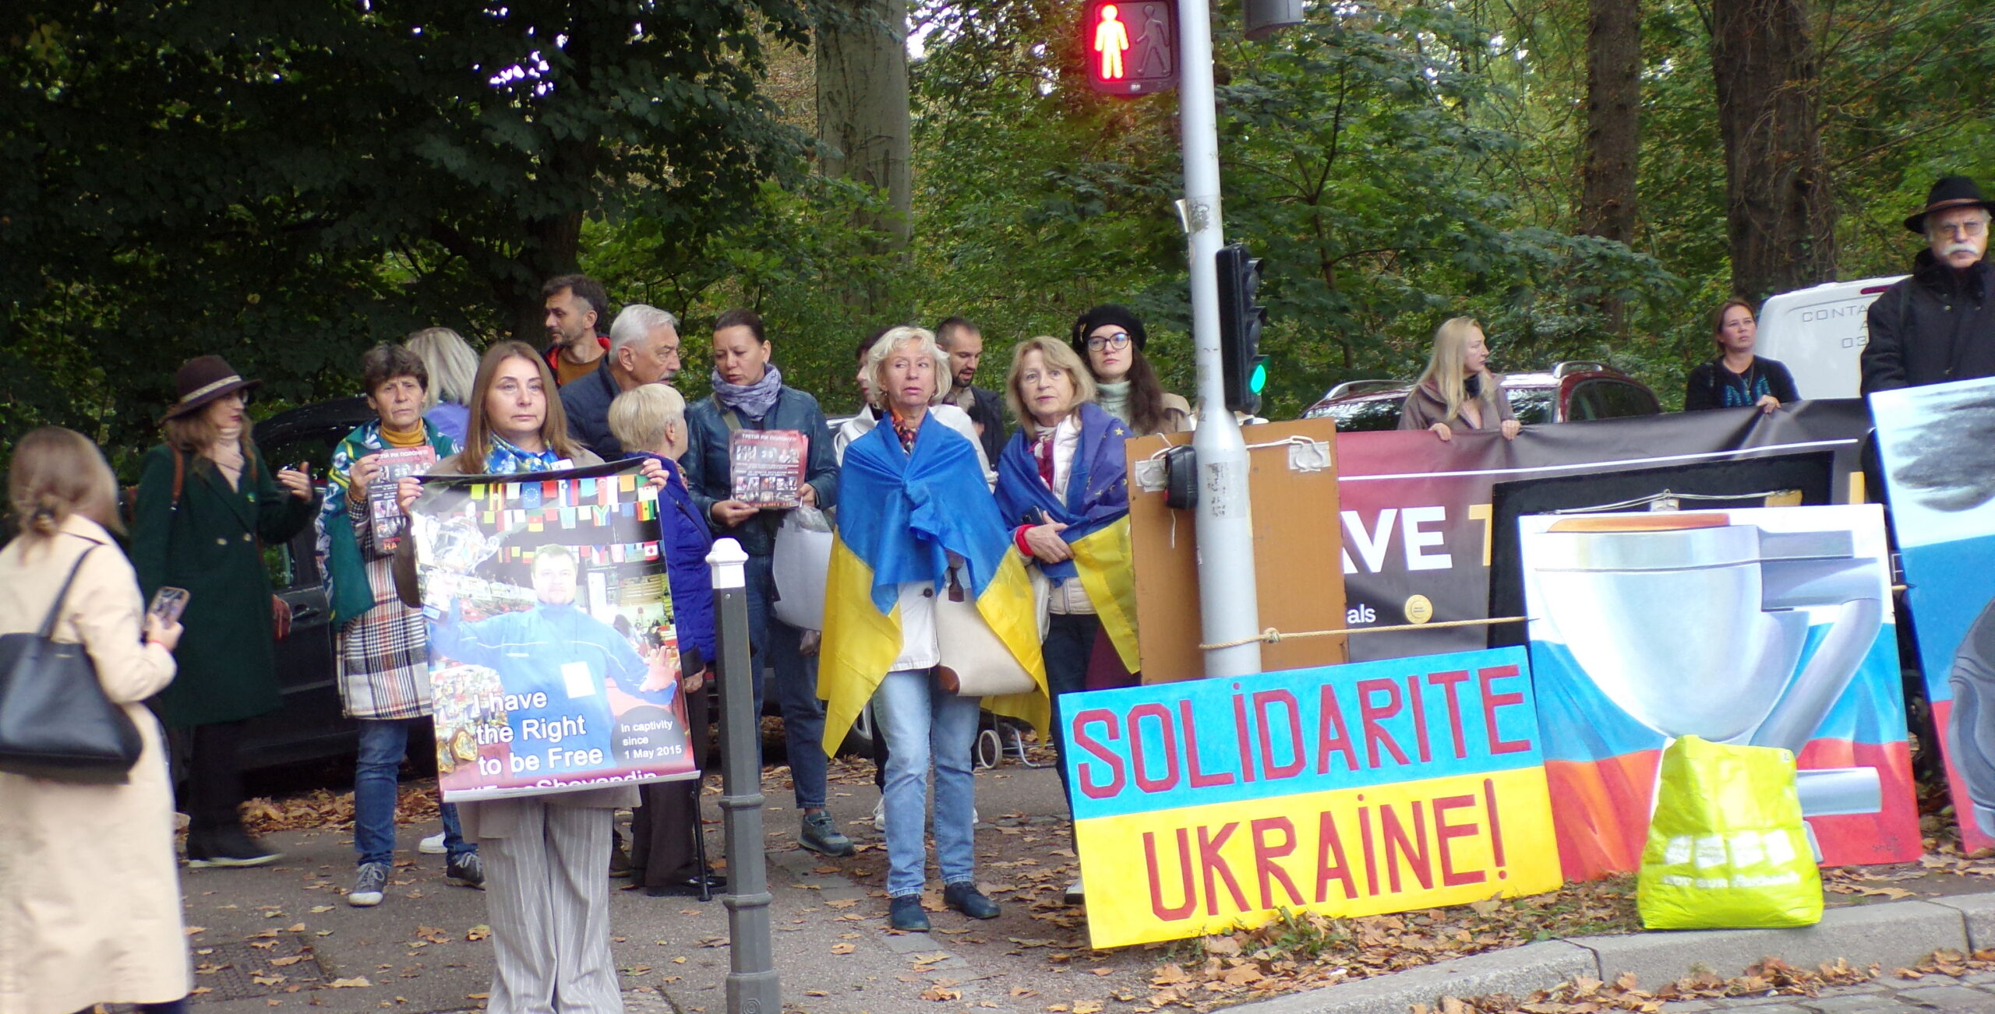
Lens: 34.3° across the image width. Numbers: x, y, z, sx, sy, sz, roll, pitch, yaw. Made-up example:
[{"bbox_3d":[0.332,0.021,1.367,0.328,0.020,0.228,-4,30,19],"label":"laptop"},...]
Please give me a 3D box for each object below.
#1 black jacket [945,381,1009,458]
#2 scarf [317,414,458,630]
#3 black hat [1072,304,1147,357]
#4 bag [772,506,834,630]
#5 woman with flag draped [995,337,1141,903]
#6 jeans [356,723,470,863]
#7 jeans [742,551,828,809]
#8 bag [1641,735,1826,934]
[{"bbox_3d":[-0.167,-0.093,11.000,0.480,0.680,0.290,-5,4,-25],"label":"black jacket"},{"bbox_3d":[-1.810,0.046,9.600,0.440,0.640,0.350,-4,4,-8],"label":"scarf"},{"bbox_3d":[0.346,-0.545,9.950,0.235,0.165,0.250,-3,3,2],"label":"black hat"},{"bbox_3d":[-0.568,0.178,9.600,0.230,0.370,0.130,-3,4,6],"label":"bag"},{"bbox_3d":[0.197,0.320,9.150,0.500,1.610,0.400,-3,4,9],"label":"woman with flag draped"},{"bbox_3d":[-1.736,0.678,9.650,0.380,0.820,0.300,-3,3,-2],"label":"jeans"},{"bbox_3d":[-0.655,0.513,9.800,0.340,0.850,0.280,-3,4,5],"label":"jeans"},{"bbox_3d":[1.875,0.831,8.306,0.450,0.470,0.220,-3,3,3],"label":"bag"}]

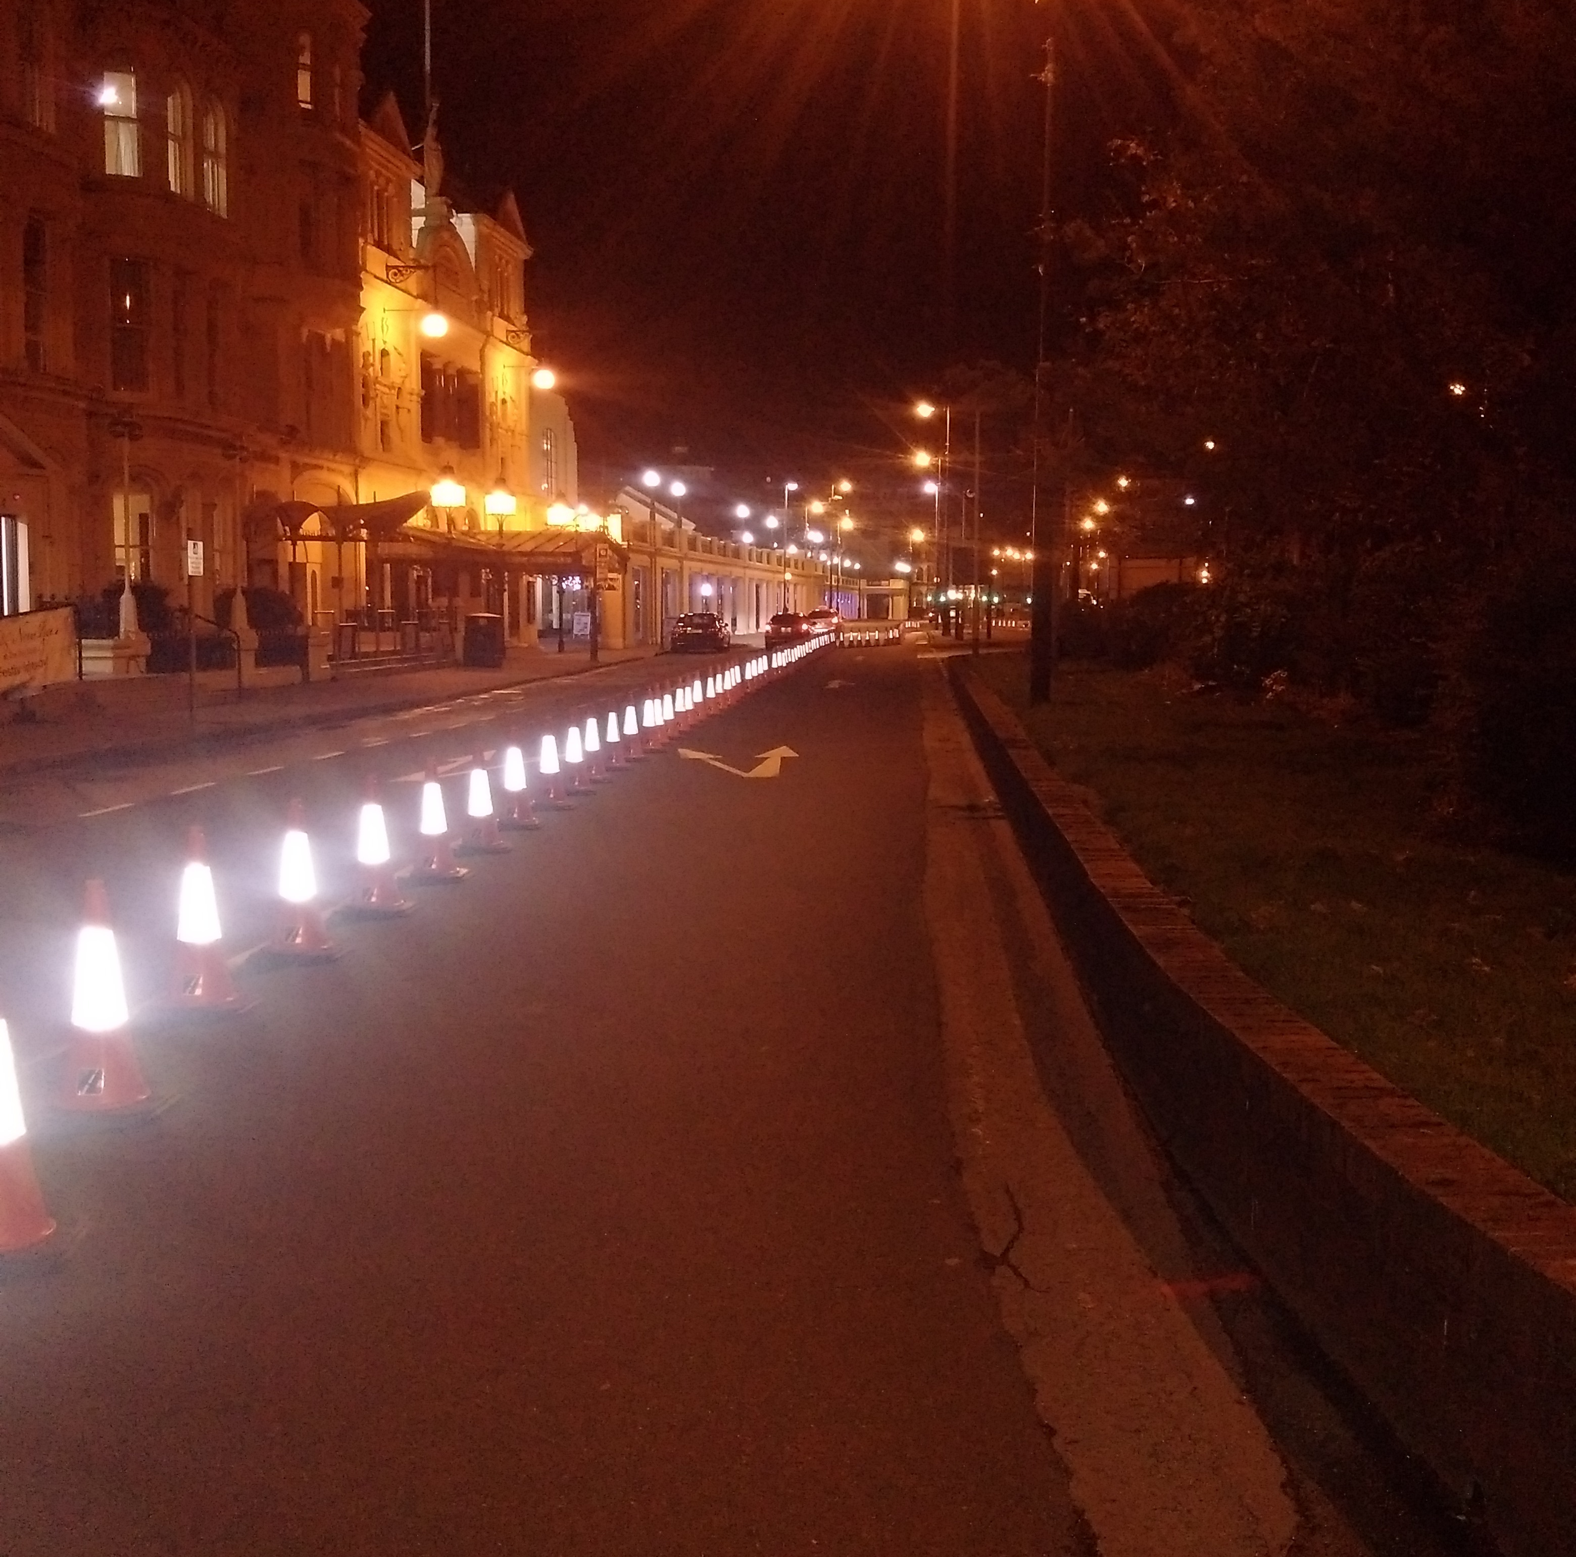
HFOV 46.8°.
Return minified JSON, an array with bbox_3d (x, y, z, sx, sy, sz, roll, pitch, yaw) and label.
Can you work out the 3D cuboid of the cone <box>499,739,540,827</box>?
[{"bbox_3d":[-2.020,-0.004,13.493,0.400,0.750,0.400,1,5,3],"label":"cone"}]

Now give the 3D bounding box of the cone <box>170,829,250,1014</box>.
[{"bbox_3d":[-2.386,0.572,7.394,0.400,0.750,0.400,1,5,3],"label":"cone"}]

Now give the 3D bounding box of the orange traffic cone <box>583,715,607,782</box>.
[{"bbox_3d":[-1.861,-0.345,17.311,0.400,0.750,0.400,1,5,3],"label":"orange traffic cone"}]

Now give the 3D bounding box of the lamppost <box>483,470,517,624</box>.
[{"bbox_3d":[-8.272,-6.203,52.516,0.760,5.286,0.760,1,5,3],"label":"lamppost"}]

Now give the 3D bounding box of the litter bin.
[{"bbox_3d":[-7.214,-3.286,43.200,0.850,1.330,0.800,1,5,3],"label":"litter bin"}]

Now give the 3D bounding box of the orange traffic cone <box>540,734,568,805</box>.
[{"bbox_3d":[-1.955,-0.133,15.025,0.400,0.750,0.400,1,5,3],"label":"orange traffic cone"}]

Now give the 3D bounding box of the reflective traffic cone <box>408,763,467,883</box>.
[{"bbox_3d":[-2.121,0.247,10.913,0.400,0.750,0.400,1,5,3],"label":"reflective traffic cone"}]

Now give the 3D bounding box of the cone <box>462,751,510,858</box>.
[{"bbox_3d":[-1.987,0.161,11.856,0.400,0.750,0.400,1,5,3],"label":"cone"}]

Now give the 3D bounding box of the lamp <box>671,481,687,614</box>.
[{"bbox_3d":[-4.437,-8.901,74.999,0.550,6.609,0.550,1,5,3],"label":"lamp"}]

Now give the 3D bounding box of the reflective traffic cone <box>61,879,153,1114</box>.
[{"bbox_3d":[-2.183,0.704,5.791,0.400,0.750,0.400,1,5,3],"label":"reflective traffic cone"}]

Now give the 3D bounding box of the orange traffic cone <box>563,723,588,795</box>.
[{"bbox_3d":[-1.884,-0.225,16.018,0.400,0.750,0.400,1,5,3],"label":"orange traffic cone"}]

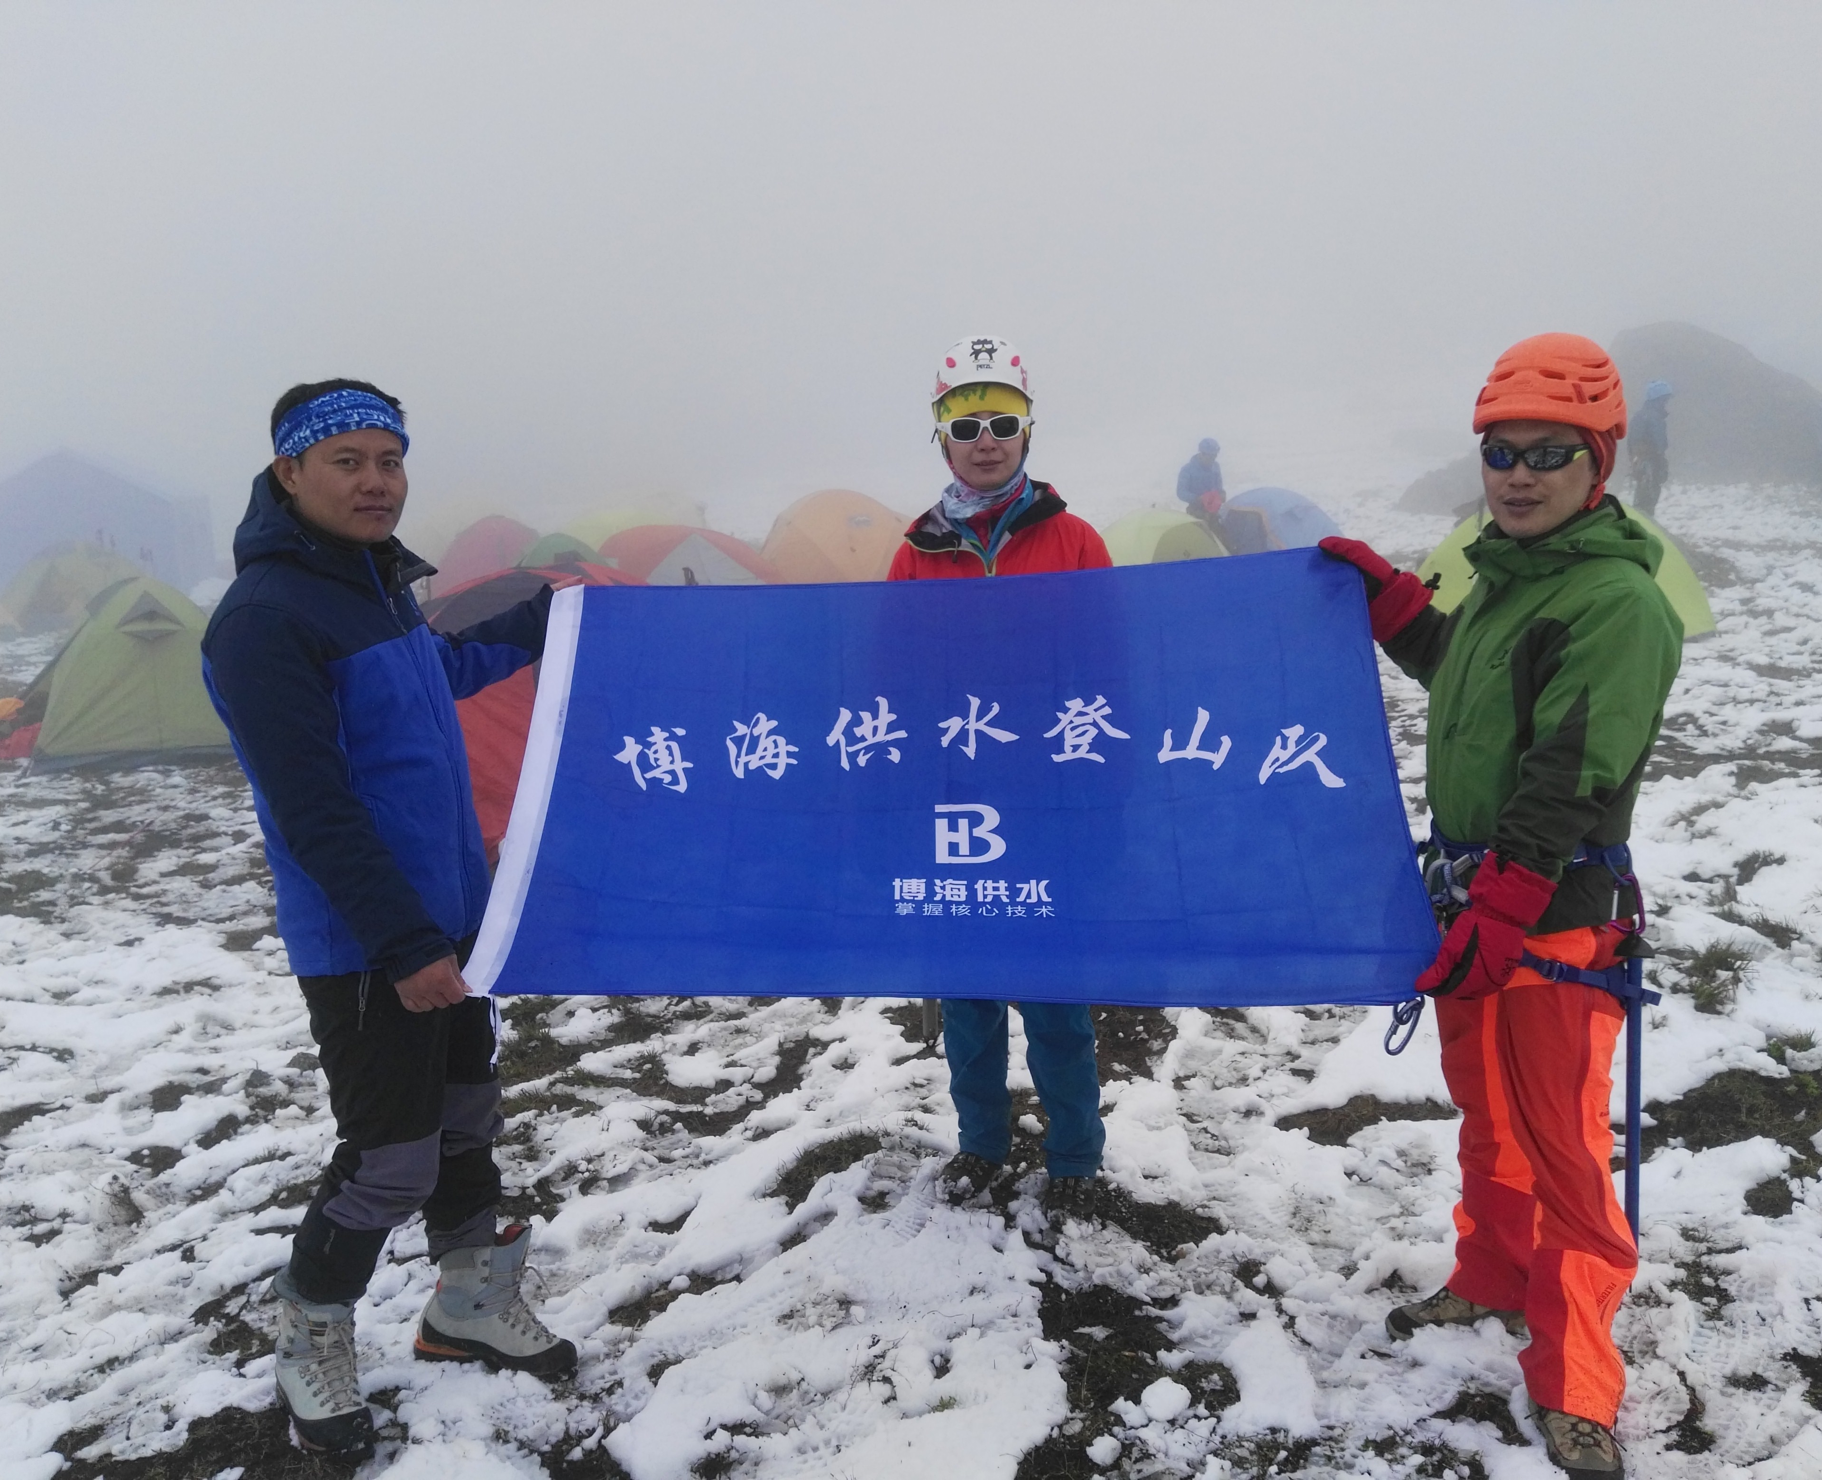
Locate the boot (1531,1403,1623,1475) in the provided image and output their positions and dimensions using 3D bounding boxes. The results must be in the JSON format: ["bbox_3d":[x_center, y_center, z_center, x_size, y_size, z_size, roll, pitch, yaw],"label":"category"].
[{"bbox_3d":[1.083,1.052,2.599,0.115,0.160,0.300,1,12,9],"label":"boot"}]

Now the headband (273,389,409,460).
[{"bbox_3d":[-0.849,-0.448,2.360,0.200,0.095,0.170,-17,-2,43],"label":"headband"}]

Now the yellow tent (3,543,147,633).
[{"bbox_3d":[-9.975,-1.895,19.489,1.900,1.080,1.800,-4,13,-15],"label":"yellow tent"}]

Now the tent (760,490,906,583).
[{"bbox_3d":[-0.611,-1.444,13.069,1.800,1.200,1.900,-3,7,-13],"label":"tent"}]

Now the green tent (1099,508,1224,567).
[{"bbox_3d":[2.432,-1.769,15.891,2.000,1.100,1.900,-5,13,-20],"label":"green tent"}]

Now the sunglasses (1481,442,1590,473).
[{"bbox_3d":[0.957,-0.430,2.445,0.145,0.047,0.140,5,9,41],"label":"sunglasses"}]

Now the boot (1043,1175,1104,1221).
[{"bbox_3d":[0.345,0.847,3.326,0.110,0.170,0.290,1,12,9],"label":"boot"}]

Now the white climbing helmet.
[{"bbox_3d":[0.138,-0.711,3.100,0.210,0.155,0.265,0,12,3],"label":"white climbing helmet"}]

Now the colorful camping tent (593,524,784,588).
[{"bbox_3d":[-1.500,-0.872,10.664,1.900,1.120,1.800,-3,7,-14],"label":"colorful camping tent"}]

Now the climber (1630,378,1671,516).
[{"bbox_3d":[7.417,-2.696,16.000,0.400,1.750,0.480,1,7,19],"label":"climber"}]

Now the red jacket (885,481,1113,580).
[{"bbox_3d":[0.180,-0.170,3.240,0.530,0.700,0.290,-1,7,5],"label":"red jacket"}]

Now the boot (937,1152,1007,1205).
[{"bbox_3d":[0.137,0.835,3.394,0.110,0.170,0.290,3,13,18],"label":"boot"}]

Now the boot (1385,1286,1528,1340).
[{"bbox_3d":[0.995,0.976,2.819,0.300,0.155,0.115,0,7,5],"label":"boot"}]

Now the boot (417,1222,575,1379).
[{"bbox_3d":[-0.737,0.984,2.812,0.295,0.225,0.115,2,13,13],"label":"boot"}]

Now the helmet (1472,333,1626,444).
[{"bbox_3d":[0.992,-0.551,2.480,0.230,0.165,0.275,5,9,41],"label":"helmet"}]

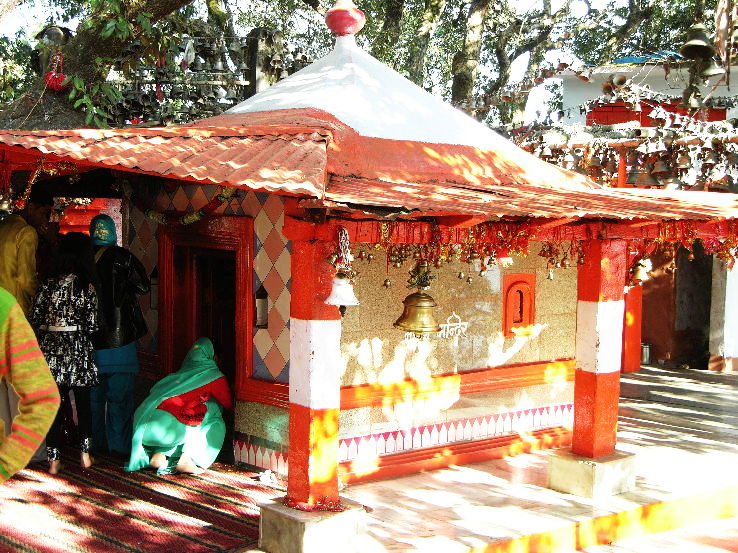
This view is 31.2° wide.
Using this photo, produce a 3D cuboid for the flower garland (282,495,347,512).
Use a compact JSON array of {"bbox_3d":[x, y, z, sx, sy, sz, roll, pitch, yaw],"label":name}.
[{"bbox_3d":[-0.271,1.121,6.746,0.250,0.045,0.235,-2,5,-42],"label":"flower garland"}]

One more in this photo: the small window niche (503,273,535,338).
[{"bbox_3d":[1.069,0.205,9.604,0.349,0.451,0.080,-2,5,-43],"label":"small window niche"}]

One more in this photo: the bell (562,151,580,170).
[{"bbox_3d":[1.962,-1.124,12.800,0.166,0.188,0.166,1,4,0],"label":"bell"}]

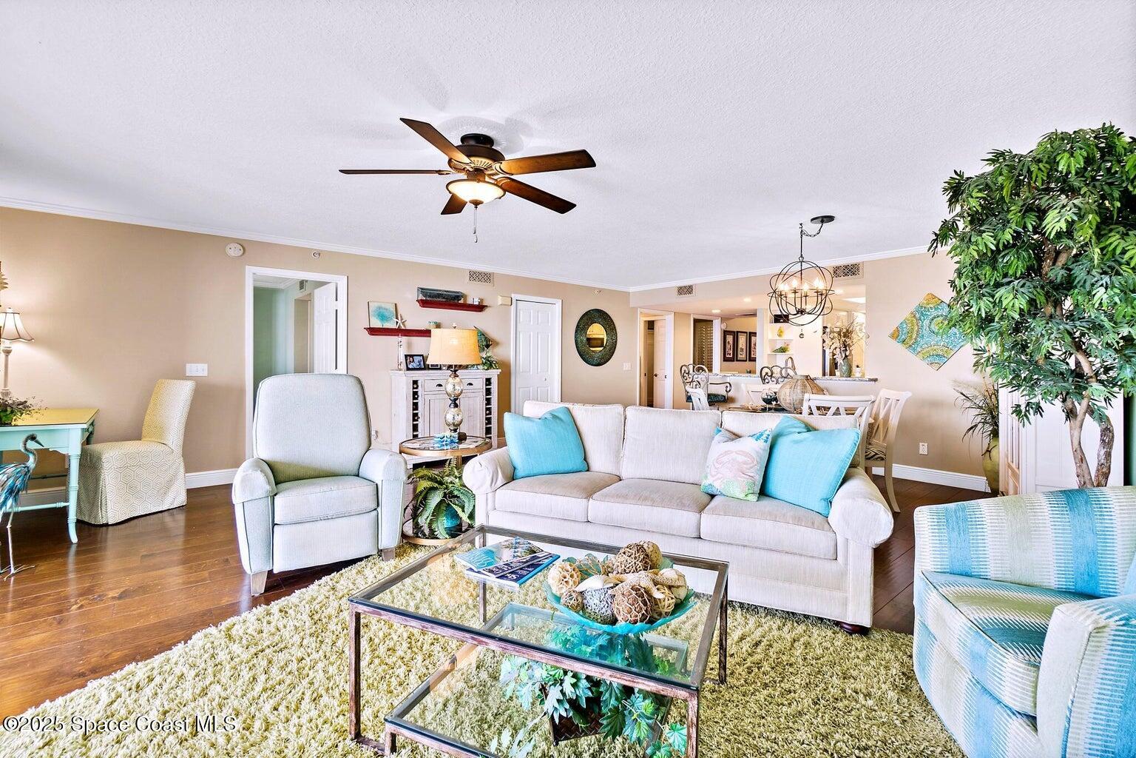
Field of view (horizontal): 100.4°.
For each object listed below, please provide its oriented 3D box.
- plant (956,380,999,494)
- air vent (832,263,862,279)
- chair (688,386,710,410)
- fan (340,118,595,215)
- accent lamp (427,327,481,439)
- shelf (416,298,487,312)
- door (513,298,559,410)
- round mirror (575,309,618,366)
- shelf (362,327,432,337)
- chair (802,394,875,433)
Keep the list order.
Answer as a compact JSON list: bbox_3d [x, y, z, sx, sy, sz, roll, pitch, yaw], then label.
[{"bbox_3d":[3.847,0.536,4.214,0.550,1.060,0.600,-1,3,-40],"label":"plant"},{"bbox_3d":[3.129,-1.209,5.321,0.025,0.185,0.340,-2,3,-39],"label":"air vent"},{"bbox_3d":[1.396,0.572,4.158,0.550,0.980,0.470,1,2,6],"label":"chair"},{"bbox_3d":[-0.489,-1.116,2.538,1.330,0.390,1.330,1,2,0],"label":"fan"},{"bbox_3d":[-0.788,0.025,3.274,0.385,0.800,0.385,0,2,0],"label":"accent lamp"},{"bbox_3d":[-1.410,-0.884,5.833,0.890,0.080,0.140,-1,3,-40],"label":"shelf"},{"bbox_3d":[-0.453,-0.099,6.853,0.780,2.050,0.050,-2,3,-39],"label":"door"},{"bbox_3d":[0.474,-0.663,7.549,0.910,0.910,0.040,-2,3,-39],"label":"round mirror"},{"bbox_3d":[-1.889,-0.539,5.560,0.910,0.095,0.120,-2,3,-39],"label":"shelf"},{"bbox_3d":[2.013,0.587,3.619,0.470,0.966,0.560,1,2,18],"label":"chair"}]

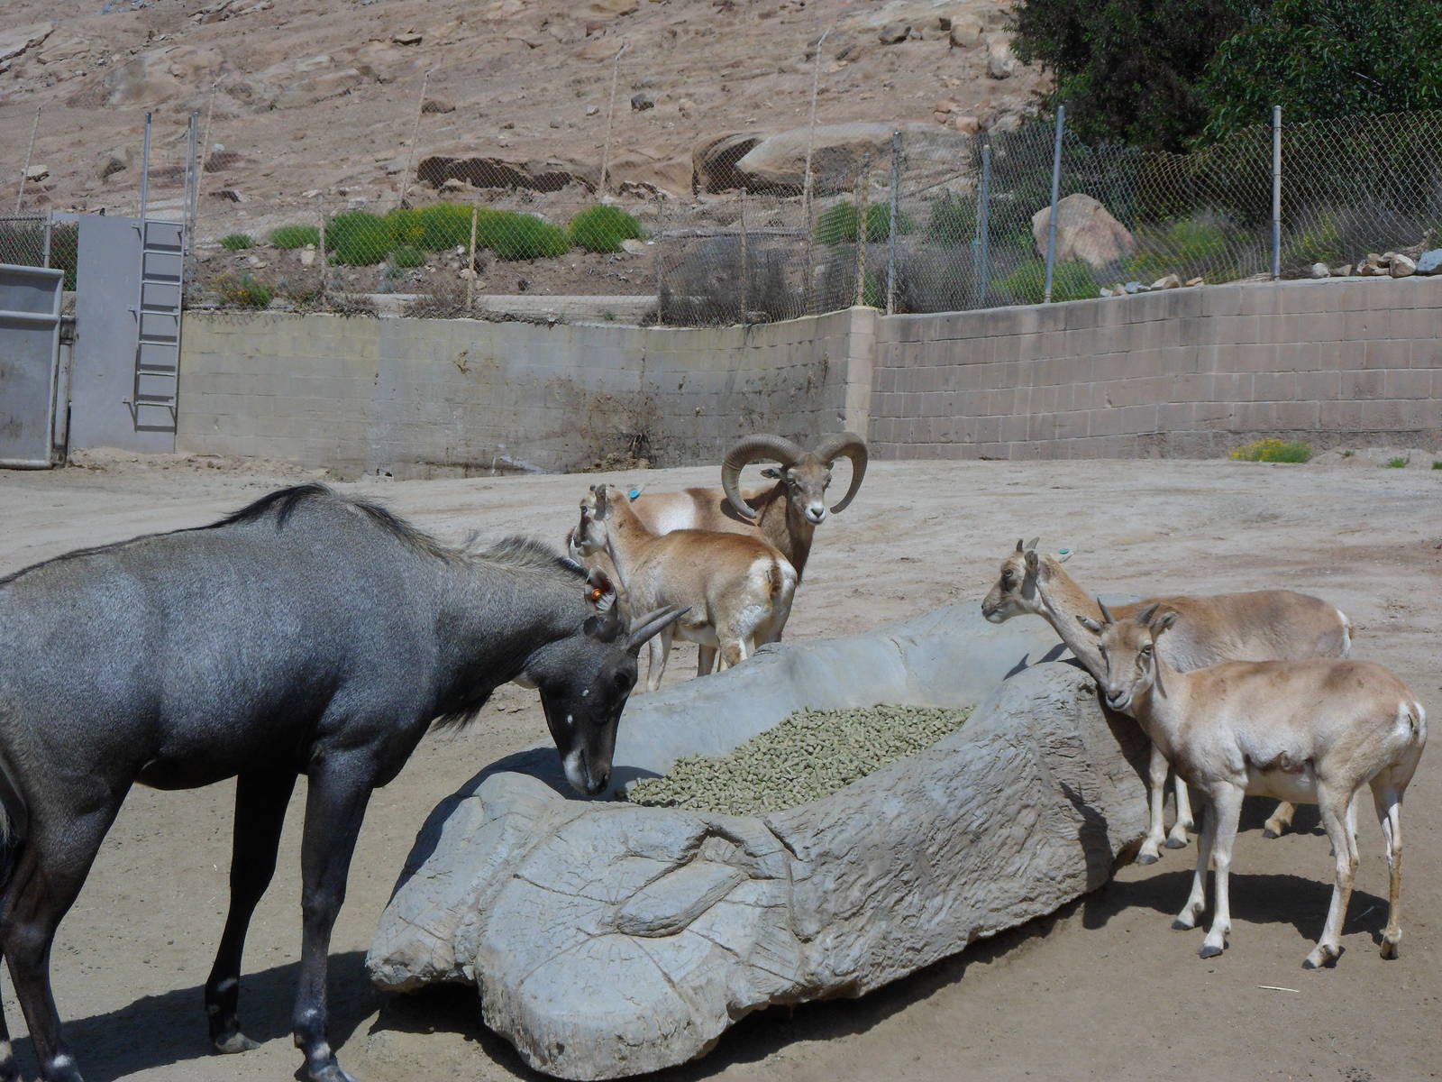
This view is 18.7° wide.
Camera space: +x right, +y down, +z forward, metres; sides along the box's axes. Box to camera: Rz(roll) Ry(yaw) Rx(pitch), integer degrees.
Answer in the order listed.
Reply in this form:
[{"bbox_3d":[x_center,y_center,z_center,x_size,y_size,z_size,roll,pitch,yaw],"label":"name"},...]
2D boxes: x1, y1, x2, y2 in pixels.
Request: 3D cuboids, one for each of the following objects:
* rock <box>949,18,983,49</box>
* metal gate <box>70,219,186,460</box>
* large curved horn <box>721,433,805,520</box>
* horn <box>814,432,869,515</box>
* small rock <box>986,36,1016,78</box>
[{"bbox_3d":[4.033,-8.354,72.000,0.560,0.520,0.500,2,1,0],"label":"rock"},{"bbox_3d":[-5.992,-2.084,44.100,1.200,2.420,0.090,2,1,-27],"label":"metal gate"},{"bbox_3d":[0.153,-0.232,15.800,0.280,0.310,0.200,2,1,-17],"label":"large curved horn"},{"bbox_3d":[0.436,-0.250,15.900,0.240,0.300,0.200,2,1,-17],"label":"horn"},{"bbox_3d":[4.544,-7.845,71.000,0.480,0.670,0.480,2,1,0],"label":"small rock"}]

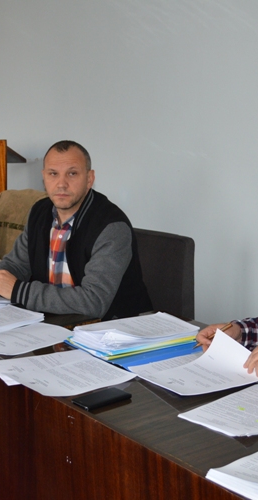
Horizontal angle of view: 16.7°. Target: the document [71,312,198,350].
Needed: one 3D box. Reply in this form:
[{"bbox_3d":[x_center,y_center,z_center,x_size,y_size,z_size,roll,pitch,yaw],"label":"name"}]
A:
[{"bbox_3d":[0.021,0.246,2.629,0.300,0.040,0.220,-7,12,-31],"label":"document"}]

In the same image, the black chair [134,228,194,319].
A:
[{"bbox_3d":[-0.095,0.436,3.341,0.580,0.960,0.500,-8,13,-36],"label":"black chair"}]

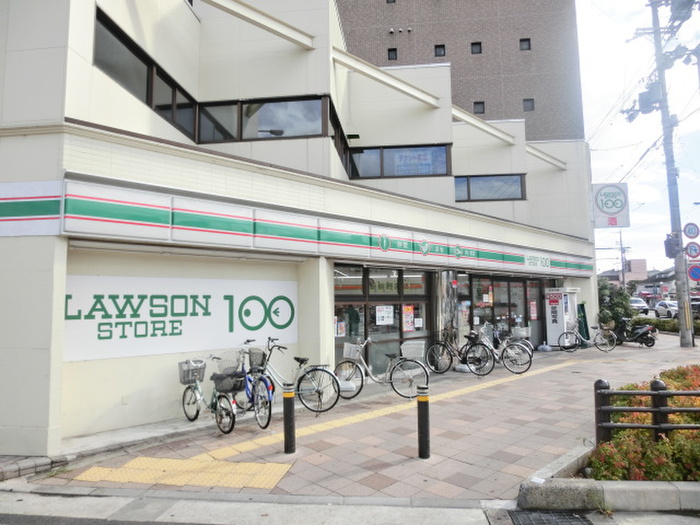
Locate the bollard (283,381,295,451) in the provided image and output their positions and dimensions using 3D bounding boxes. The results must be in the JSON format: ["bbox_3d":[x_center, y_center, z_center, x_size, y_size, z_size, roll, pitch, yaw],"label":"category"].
[{"bbox_3d":[-0.691,1.776,5.526,0.120,0.750,0.120,-1,-5,0],"label":"bollard"}]

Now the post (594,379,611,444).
[{"bbox_3d":[2.624,1.596,5.053,0.148,0.740,0.148,-1,-5,3],"label":"post"}]

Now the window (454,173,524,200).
[{"bbox_3d":[3.990,-2.212,14.427,2.360,0.780,0.120,-1,-5,6],"label":"window"}]

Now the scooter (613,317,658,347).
[{"bbox_3d":[10.077,2.501,17.284,1.680,1.050,0.640,-2,-5,6],"label":"scooter"}]

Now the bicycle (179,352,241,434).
[{"bbox_3d":[-1.918,1.767,6.673,0.540,0.980,1.530,4,-6,-44],"label":"bicycle"}]

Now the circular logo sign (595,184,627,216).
[{"bbox_3d":[10.756,-2.555,20.000,1.290,1.280,0.150,-1,-5,0],"label":"circular logo sign"}]

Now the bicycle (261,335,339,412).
[{"bbox_3d":[-0.972,1.771,7.590,1.780,1.100,0.550,-1,-5,9],"label":"bicycle"}]

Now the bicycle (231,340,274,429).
[{"bbox_3d":[-1.397,1.731,7.009,0.580,1.090,1.750,2,-6,-26],"label":"bicycle"}]

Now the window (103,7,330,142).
[{"bbox_3d":[-1.774,-2.720,7.413,2.480,0.780,3.000,-1,-5,6],"label":"window"}]

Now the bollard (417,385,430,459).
[{"bbox_3d":[0.778,1.695,5.168,0.115,0.740,0.115,-1,-5,0],"label":"bollard"}]

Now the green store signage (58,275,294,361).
[{"bbox_3d":[-2.331,0.807,7.393,0.060,1.110,3.950,-5,-7,45],"label":"green store signage"}]

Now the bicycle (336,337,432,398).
[{"bbox_3d":[0.520,1.841,8.471,1.700,1.060,0.560,-1,-5,0],"label":"bicycle"}]

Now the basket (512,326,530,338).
[{"bbox_3d":[4.311,1.767,12.200,0.390,0.250,0.330,-1,-5,-2],"label":"basket"}]

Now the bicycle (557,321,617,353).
[{"bbox_3d":[7.704,2.388,15.716,1.700,1.050,0.560,-1,-5,4],"label":"bicycle"}]

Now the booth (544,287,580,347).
[{"bbox_3d":[7.714,1.981,17.638,1.300,2.000,0.660,4,-7,-44],"label":"booth"}]

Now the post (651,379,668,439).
[{"bbox_3d":[3.160,1.575,4.927,0.148,0.740,0.148,-1,-5,3],"label":"post"}]

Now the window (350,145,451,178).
[{"bbox_3d":[1.214,-2.406,11.665,2.460,0.780,0.120,-1,-5,6],"label":"window"}]

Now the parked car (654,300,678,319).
[{"bbox_3d":[28.808,4.160,43.142,1.700,1.500,4.000,-2,-5,12],"label":"parked car"}]

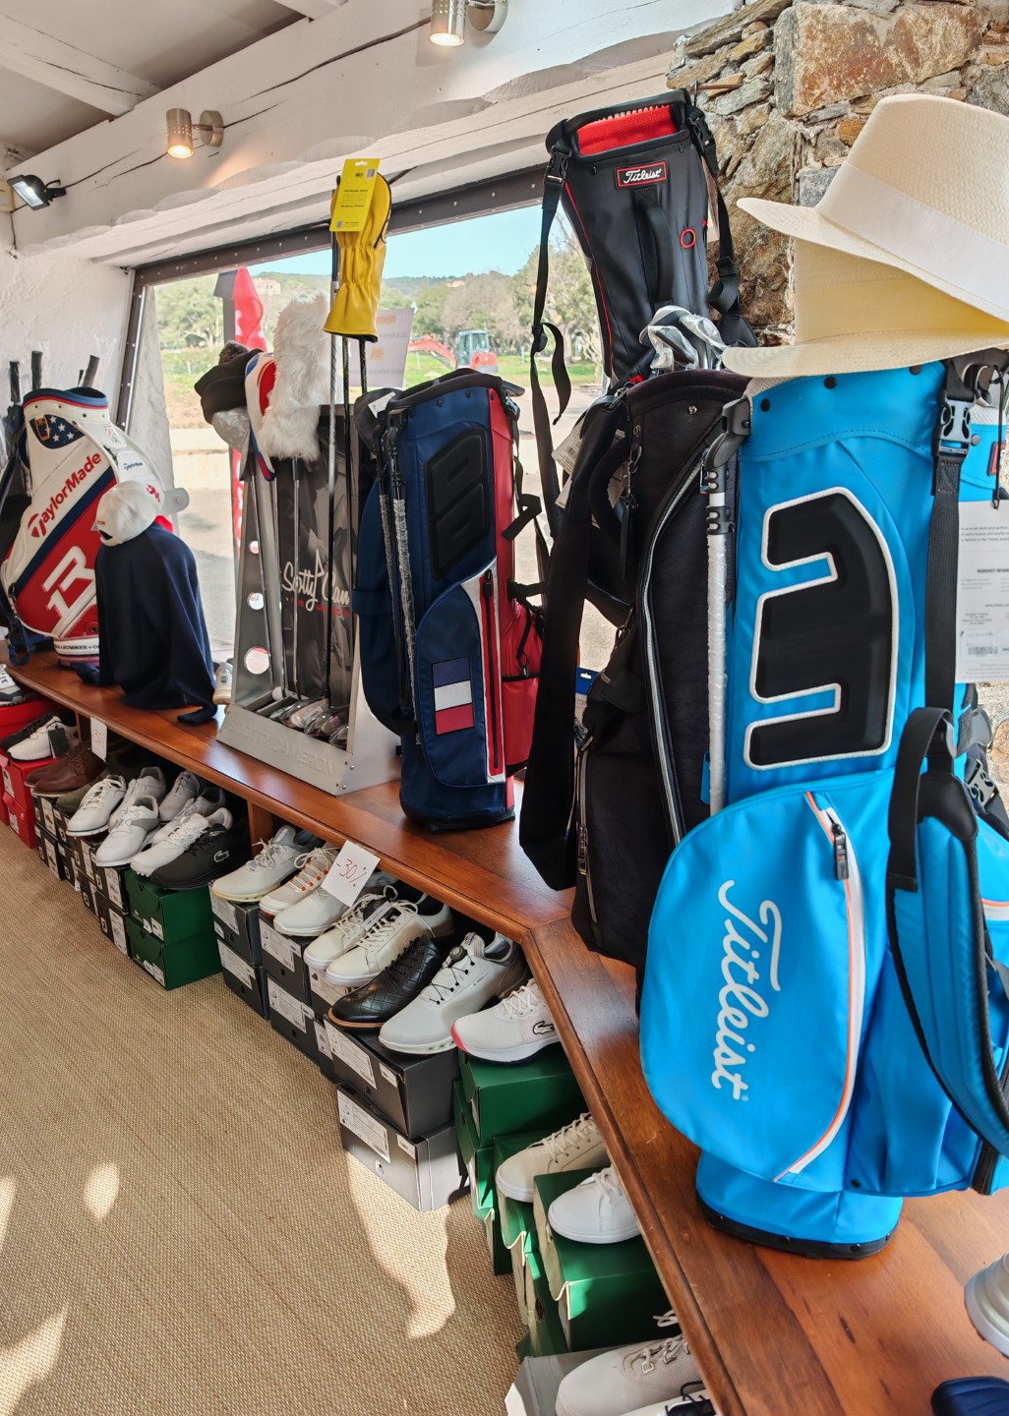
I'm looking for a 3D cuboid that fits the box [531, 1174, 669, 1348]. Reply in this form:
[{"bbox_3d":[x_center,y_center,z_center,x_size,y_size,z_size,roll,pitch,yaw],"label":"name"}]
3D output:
[{"bbox_3d":[0.217,0.690,1.427,0.320,0.110,0.190,-5,17,-10],"label":"box"}]

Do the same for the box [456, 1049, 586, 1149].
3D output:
[{"bbox_3d":[0.093,0.566,1.754,0.310,0.106,0.199,-5,16,-12],"label":"box"}]

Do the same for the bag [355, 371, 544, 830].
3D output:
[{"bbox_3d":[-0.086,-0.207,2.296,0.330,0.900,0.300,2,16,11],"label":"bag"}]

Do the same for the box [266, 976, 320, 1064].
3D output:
[{"bbox_3d":[-0.326,0.632,2.461,0.330,0.132,0.215,-14,19,-37],"label":"box"}]

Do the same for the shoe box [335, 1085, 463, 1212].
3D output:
[{"bbox_3d":[-0.098,0.740,2.039,0.330,0.130,0.230,-15,20,-40],"label":"shoe box"}]

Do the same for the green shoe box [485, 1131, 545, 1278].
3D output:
[{"bbox_3d":[0.159,0.713,1.617,0.310,0.106,0.199,-5,16,-11],"label":"green shoe box"}]

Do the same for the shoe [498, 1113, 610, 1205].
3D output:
[{"bbox_3d":[0.131,0.629,1.626,0.295,0.105,0.105,-6,16,-17],"label":"shoe"}]

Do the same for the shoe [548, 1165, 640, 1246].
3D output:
[{"bbox_3d":[0.197,0.631,1.504,0.285,0.110,0.105,-5,16,-12],"label":"shoe"}]

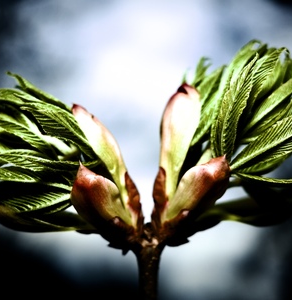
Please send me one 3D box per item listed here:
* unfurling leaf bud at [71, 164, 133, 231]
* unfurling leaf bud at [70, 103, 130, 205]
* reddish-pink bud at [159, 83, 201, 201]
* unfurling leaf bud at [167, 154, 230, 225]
[{"bbox_3d":[-0.017,0.019,0.200,0.014,0.032,0.013,-35,11,0],"label":"unfurling leaf bud"},{"bbox_3d":[-0.018,0.003,0.206,0.012,0.045,0.012,-25,0,0],"label":"unfurling leaf bud"},{"bbox_3d":[0.014,-0.004,0.206,0.014,0.048,0.013,7,0,0],"label":"reddish-pink bud"},{"bbox_3d":[0.022,0.017,0.200,0.013,0.033,0.013,39,11,0],"label":"unfurling leaf bud"}]

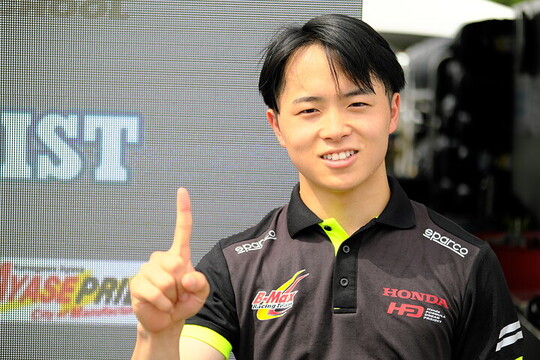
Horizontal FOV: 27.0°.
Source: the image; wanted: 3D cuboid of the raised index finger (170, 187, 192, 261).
[{"bbox_3d":[-0.107,0.053,1.370,0.021,0.088,0.021,-1,5,-21],"label":"raised index finger"}]

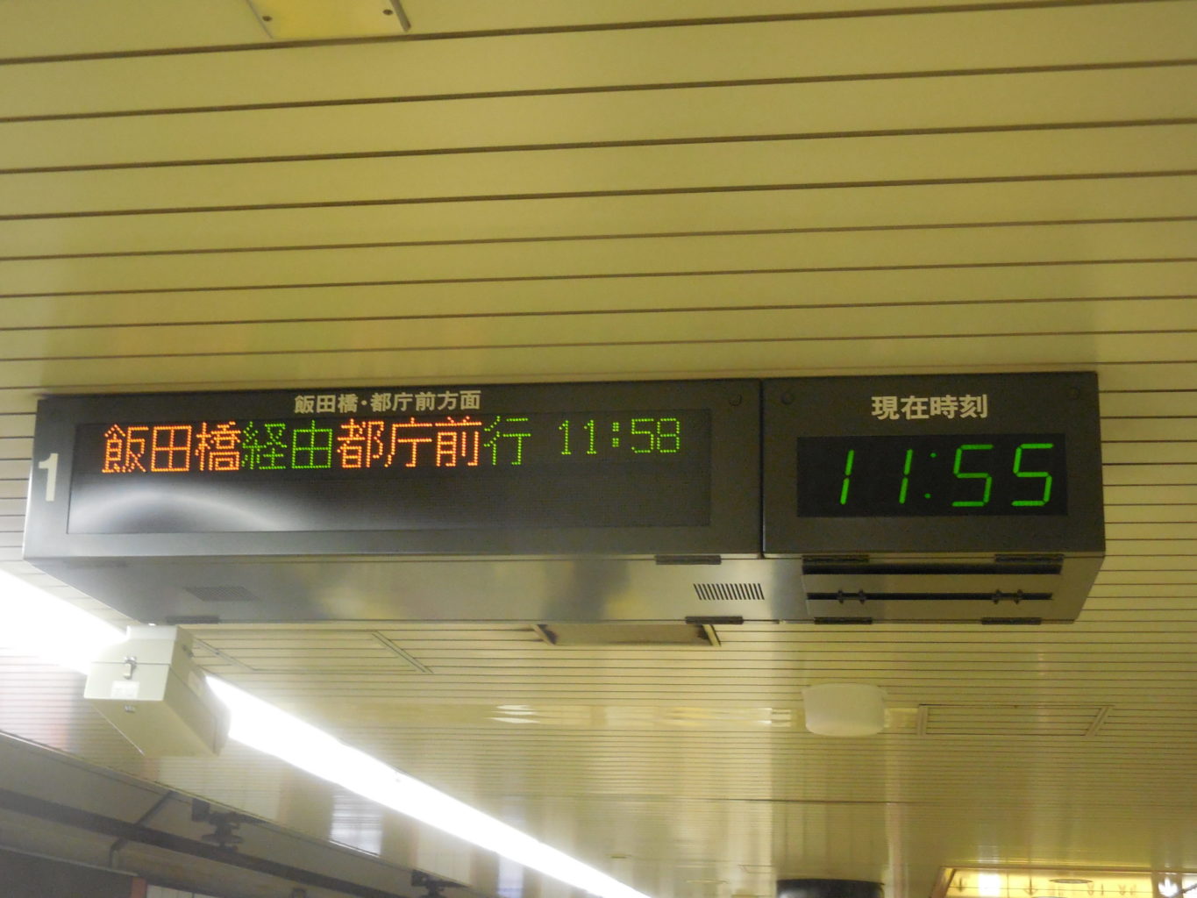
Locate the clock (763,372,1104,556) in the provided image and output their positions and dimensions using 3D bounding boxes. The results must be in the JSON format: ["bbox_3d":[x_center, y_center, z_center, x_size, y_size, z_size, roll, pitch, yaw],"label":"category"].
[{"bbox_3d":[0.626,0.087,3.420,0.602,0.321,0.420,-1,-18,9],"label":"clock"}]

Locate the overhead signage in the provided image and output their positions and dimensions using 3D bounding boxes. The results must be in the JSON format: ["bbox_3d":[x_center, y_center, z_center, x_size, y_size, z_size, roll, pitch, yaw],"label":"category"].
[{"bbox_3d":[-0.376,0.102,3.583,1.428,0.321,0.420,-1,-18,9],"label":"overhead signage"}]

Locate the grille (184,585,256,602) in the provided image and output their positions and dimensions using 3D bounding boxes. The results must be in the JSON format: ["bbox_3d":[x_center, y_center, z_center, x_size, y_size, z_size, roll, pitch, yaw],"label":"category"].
[{"bbox_3d":[-0.777,0.301,3.726,0.129,0.015,0.120,-1,-18,9],"label":"grille"}]

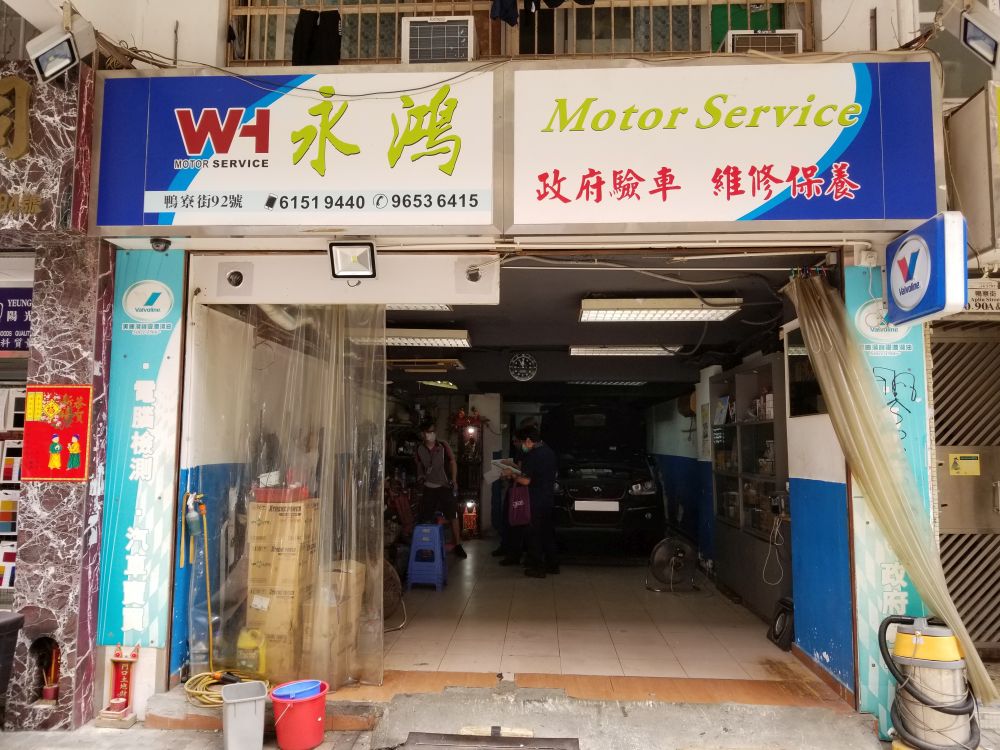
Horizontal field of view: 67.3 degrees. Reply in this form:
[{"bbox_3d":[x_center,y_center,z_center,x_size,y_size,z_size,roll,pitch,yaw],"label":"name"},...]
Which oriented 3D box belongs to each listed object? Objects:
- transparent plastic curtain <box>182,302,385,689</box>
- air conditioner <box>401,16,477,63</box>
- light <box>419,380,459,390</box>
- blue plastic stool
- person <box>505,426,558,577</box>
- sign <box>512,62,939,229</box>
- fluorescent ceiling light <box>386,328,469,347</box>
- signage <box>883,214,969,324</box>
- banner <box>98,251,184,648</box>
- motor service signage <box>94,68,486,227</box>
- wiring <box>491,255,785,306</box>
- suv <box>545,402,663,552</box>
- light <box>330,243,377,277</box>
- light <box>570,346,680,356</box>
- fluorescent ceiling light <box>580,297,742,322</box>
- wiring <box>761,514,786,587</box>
[{"bbox_3d":[-1.326,0.620,4.692,1.228,2.524,0.160,0,-5,3],"label":"transparent plastic curtain"},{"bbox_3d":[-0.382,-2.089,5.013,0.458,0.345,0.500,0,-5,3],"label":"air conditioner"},{"bbox_3d":[-1.013,0.131,12.008,0.600,0.100,0.900,0,-5,3],"label":"light"},{"bbox_3d":[-0.757,1.845,7.683,0.380,0.640,0.380,1,-5,-5],"label":"blue plastic stool"},{"bbox_3d":[0.348,1.418,8.453,0.560,1.660,0.480,1,-5,-11],"label":"person"},{"bbox_3d":[1.262,-1.310,4.347,2.360,0.950,0.180,0,-5,3],"label":"sign"},{"bbox_3d":[-0.919,-0.378,7.825,1.220,0.085,0.610,1,-5,-2],"label":"fluorescent ceiling light"},{"bbox_3d":[2.301,-0.542,4.056,0.125,0.484,0.640,0,-5,3],"label":"signage"},{"bbox_3d":[-2.196,0.426,4.595,0.437,2.411,0.030,0,-5,3],"label":"banner"},{"bbox_3d":[-1.209,-1.316,4.485,2.360,0.950,0.180,0,-5,3],"label":"motor service signage"},{"bbox_3d":[0.906,-0.627,5.081,1.930,0.220,0.500,0,-5,3],"label":"wiring"},{"bbox_3d":[1.263,1.535,11.055,1.800,1.880,4.500,0,-5,3],"label":"suv"},{"bbox_3d":[-0.849,-0.681,4.390,0.280,0.225,0.100,0,23,3],"label":"light"},{"bbox_3d":[1.389,-0.309,8.354,1.210,0.090,0.600,0,-5,3],"label":"light"},{"bbox_3d":[1.247,-0.516,5.987,1.210,0.090,0.610,0,-5,3],"label":"fluorescent ceiling light"},{"bbox_3d":[2.166,1.387,5.942,0.167,0.560,0.120,0,-5,3],"label":"wiring"}]

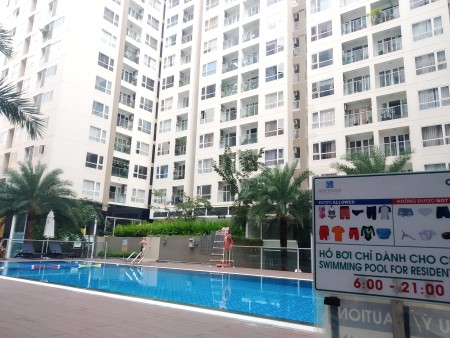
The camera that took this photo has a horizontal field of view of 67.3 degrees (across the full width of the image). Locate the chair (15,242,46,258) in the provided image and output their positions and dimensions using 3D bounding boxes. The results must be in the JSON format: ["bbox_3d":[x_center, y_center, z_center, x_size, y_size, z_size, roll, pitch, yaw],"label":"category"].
[{"bbox_3d":[-11.502,4.828,20.145,1.750,0.860,0.650,0,-12,12],"label":"chair"}]

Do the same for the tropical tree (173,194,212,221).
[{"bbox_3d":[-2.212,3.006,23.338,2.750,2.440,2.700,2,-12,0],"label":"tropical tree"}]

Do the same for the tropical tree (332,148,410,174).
[{"bbox_3d":[7.167,2.123,16.645,4.100,6.000,3.800,2,-12,0],"label":"tropical tree"}]

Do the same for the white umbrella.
[{"bbox_3d":[-10.637,3.934,20.574,0.580,2.846,0.580,0,-12,8],"label":"white umbrella"}]

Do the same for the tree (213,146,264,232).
[{"bbox_3d":[0.882,1.387,22.046,2.981,5.672,2.981,2,-12,0],"label":"tree"}]

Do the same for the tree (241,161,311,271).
[{"bbox_3d":[2.733,2.514,18.379,3.750,5.650,3.600,2,-12,0],"label":"tree"}]

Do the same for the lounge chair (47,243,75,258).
[{"bbox_3d":[-9.824,4.917,20.280,1.750,0.860,0.650,0,-12,12],"label":"lounge chair"}]

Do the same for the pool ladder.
[{"bbox_3d":[-4.869,4.806,18.519,0.650,0.750,0.750,-6,-14,35],"label":"pool ladder"}]

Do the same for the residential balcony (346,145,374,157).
[{"bbox_3d":[12.520,-1.328,30.955,2.450,1.300,1.200,-6,-14,35],"label":"residential balcony"}]

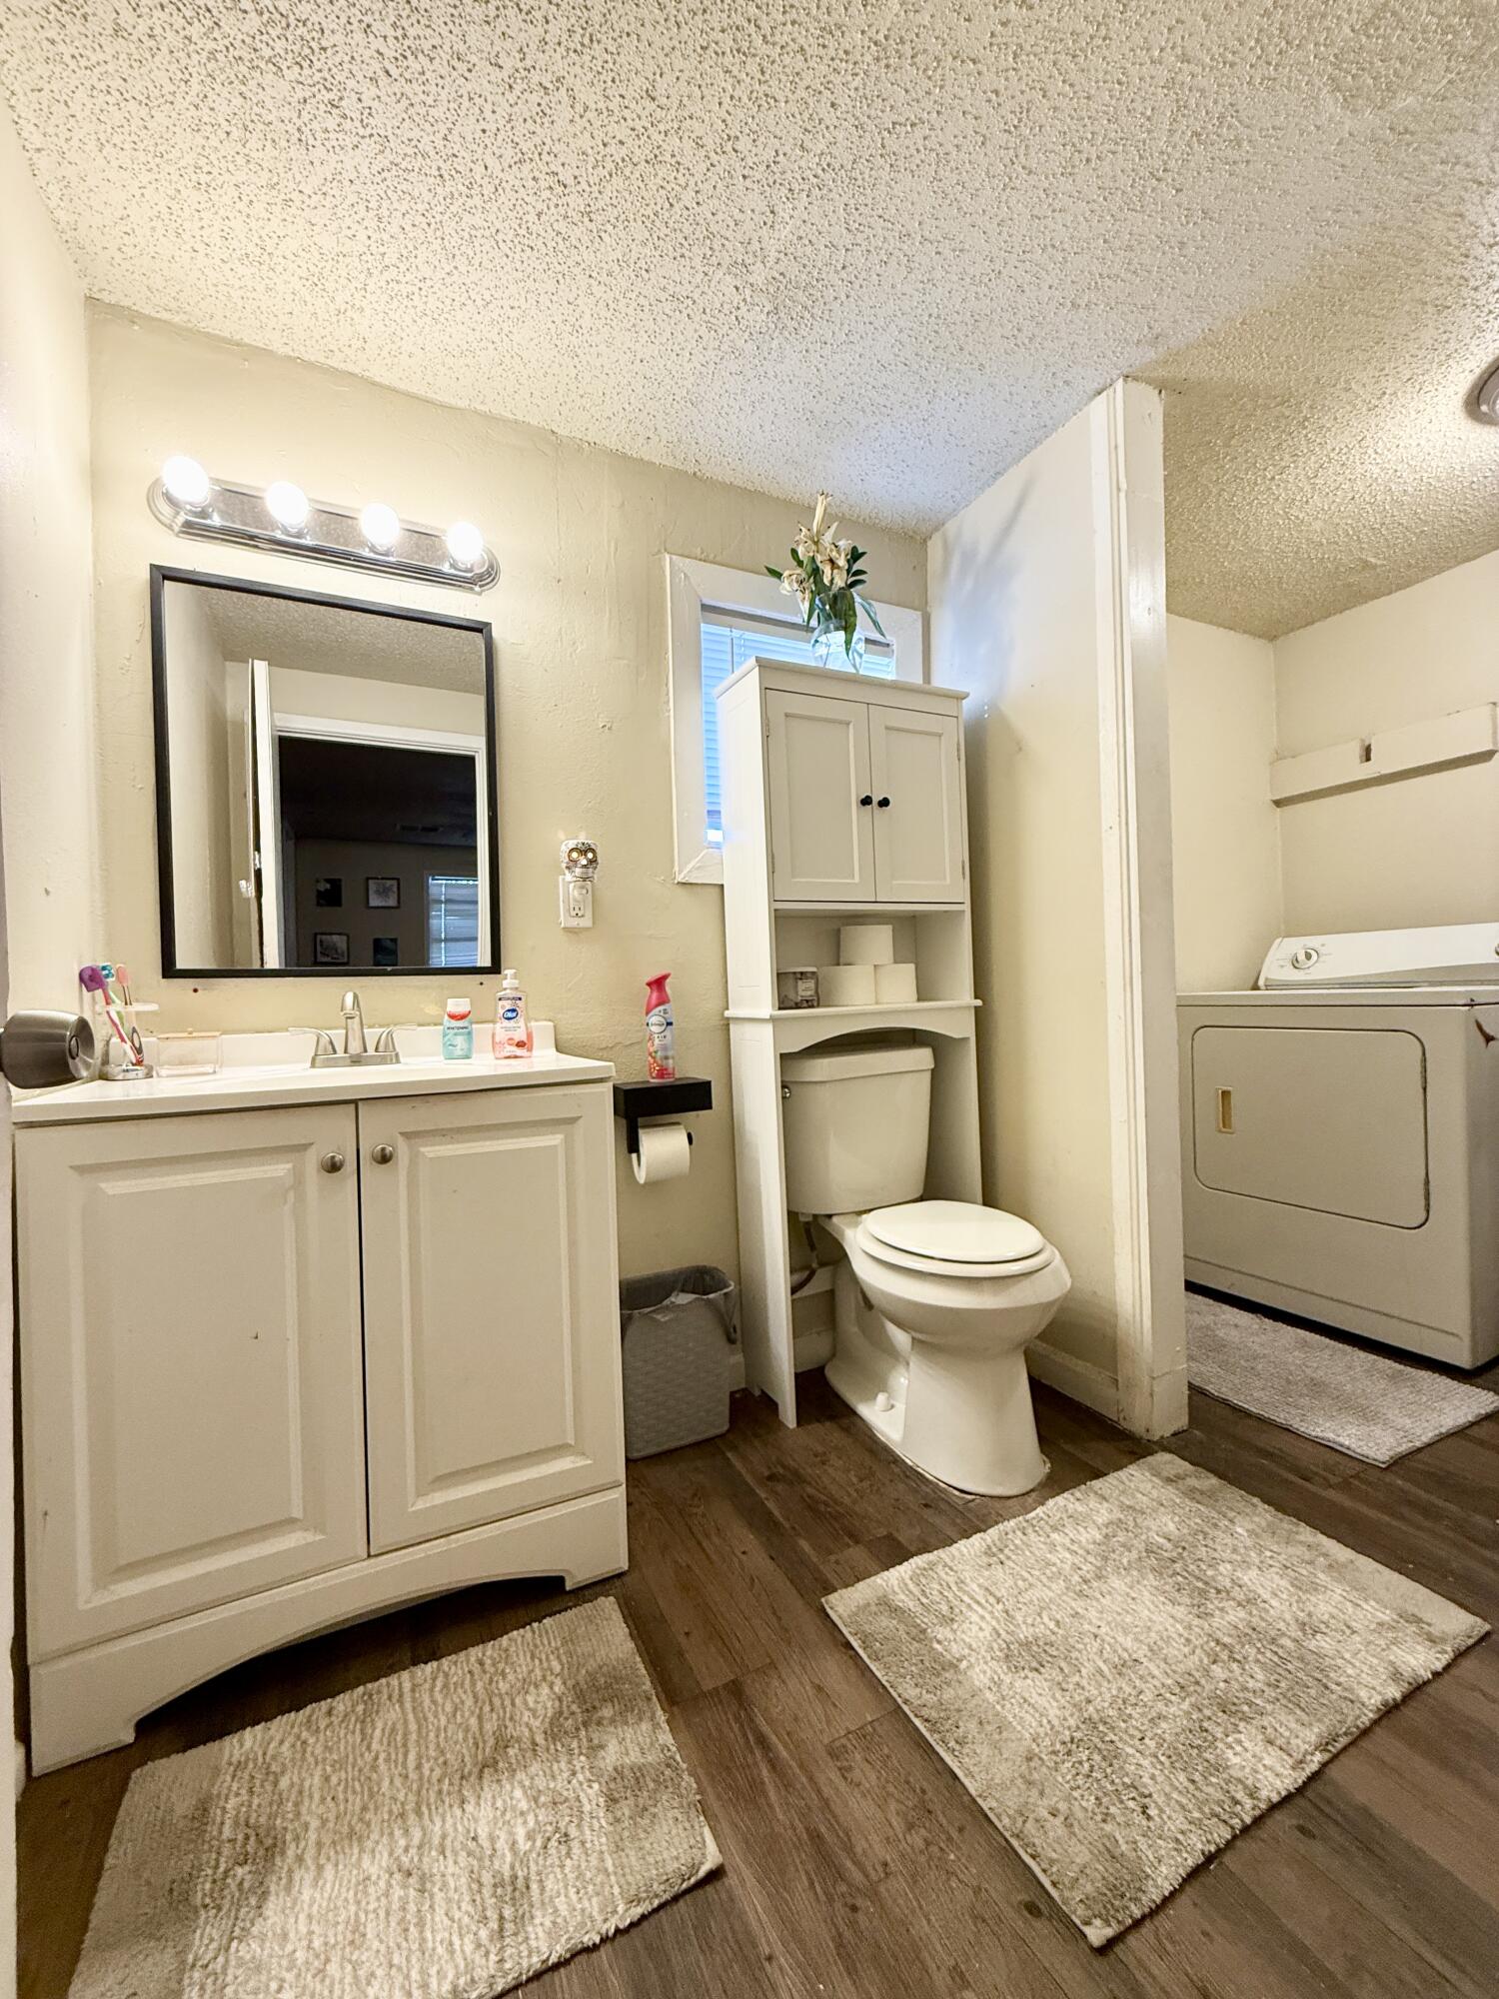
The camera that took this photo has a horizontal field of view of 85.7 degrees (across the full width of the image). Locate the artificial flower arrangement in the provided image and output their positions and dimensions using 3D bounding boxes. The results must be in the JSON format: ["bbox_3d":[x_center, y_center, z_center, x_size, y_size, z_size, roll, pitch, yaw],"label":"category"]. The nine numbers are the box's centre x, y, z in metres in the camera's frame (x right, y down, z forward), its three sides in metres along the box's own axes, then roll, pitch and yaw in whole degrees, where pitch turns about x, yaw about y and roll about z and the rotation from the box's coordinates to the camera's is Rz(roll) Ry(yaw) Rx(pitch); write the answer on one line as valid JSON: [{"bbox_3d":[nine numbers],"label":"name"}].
[{"bbox_3d":[0.201,-1.011,2.003,0.310,0.480,0.240,-2,0,-26],"label":"artificial flower arrangement"}]

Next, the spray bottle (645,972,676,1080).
[{"bbox_3d":[-0.204,0.070,1.836,0.061,0.243,0.061,-2,0,0],"label":"spray bottle"}]

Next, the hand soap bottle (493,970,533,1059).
[{"bbox_3d":[-0.482,0.031,1.639,0.079,0.180,0.053,-2,0,-10],"label":"hand soap bottle"}]

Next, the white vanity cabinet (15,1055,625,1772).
[{"bbox_3d":[-0.665,0.541,1.395,0.778,0.851,0.481,-2,0,-26],"label":"white vanity cabinet"}]

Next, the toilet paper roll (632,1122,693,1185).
[{"bbox_3d":[-0.196,0.345,1.827,0.110,0.122,0.122,-2,0,-26],"label":"toilet paper roll"}]

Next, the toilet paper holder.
[{"bbox_3d":[-0.198,0.266,1.846,0.210,0.150,0.122,-2,0,-26],"label":"toilet paper holder"}]

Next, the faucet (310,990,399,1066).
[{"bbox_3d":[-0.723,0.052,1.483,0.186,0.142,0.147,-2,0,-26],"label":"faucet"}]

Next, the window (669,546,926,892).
[{"bbox_3d":[0.148,-0.676,2.108,0.755,0.785,0.080,-2,0,-26],"label":"window"}]

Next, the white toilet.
[{"bbox_3d":[0.380,0.532,1.786,0.442,0.807,0.674,-2,0,-26],"label":"white toilet"}]

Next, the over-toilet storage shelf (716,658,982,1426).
[{"bbox_3d":[0.265,0.092,1.994,0.597,1.693,0.227,-2,0,-26],"label":"over-toilet storage shelf"}]

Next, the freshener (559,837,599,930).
[{"bbox_3d":[-0.375,-0.255,1.798,0.081,0.188,0.082,-2,0,-26],"label":"freshener"}]

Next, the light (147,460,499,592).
[{"bbox_3d":[-0.798,-0.931,1.571,0.620,0.125,0.138,-2,0,-26],"label":"light"}]

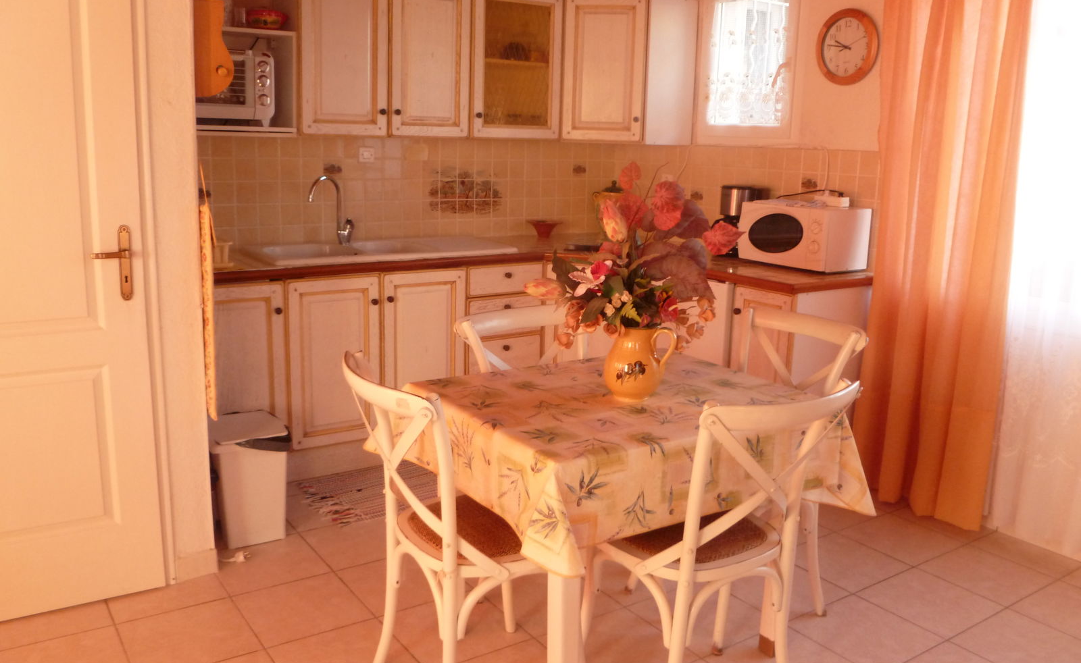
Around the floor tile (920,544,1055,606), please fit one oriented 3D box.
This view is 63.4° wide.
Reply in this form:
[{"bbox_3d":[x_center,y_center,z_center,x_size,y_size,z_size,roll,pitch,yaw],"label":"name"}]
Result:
[{"bbox_3d":[1.501,0.823,2.949,0.330,0.010,0.330,-7,14,-34],"label":"floor tile"}]

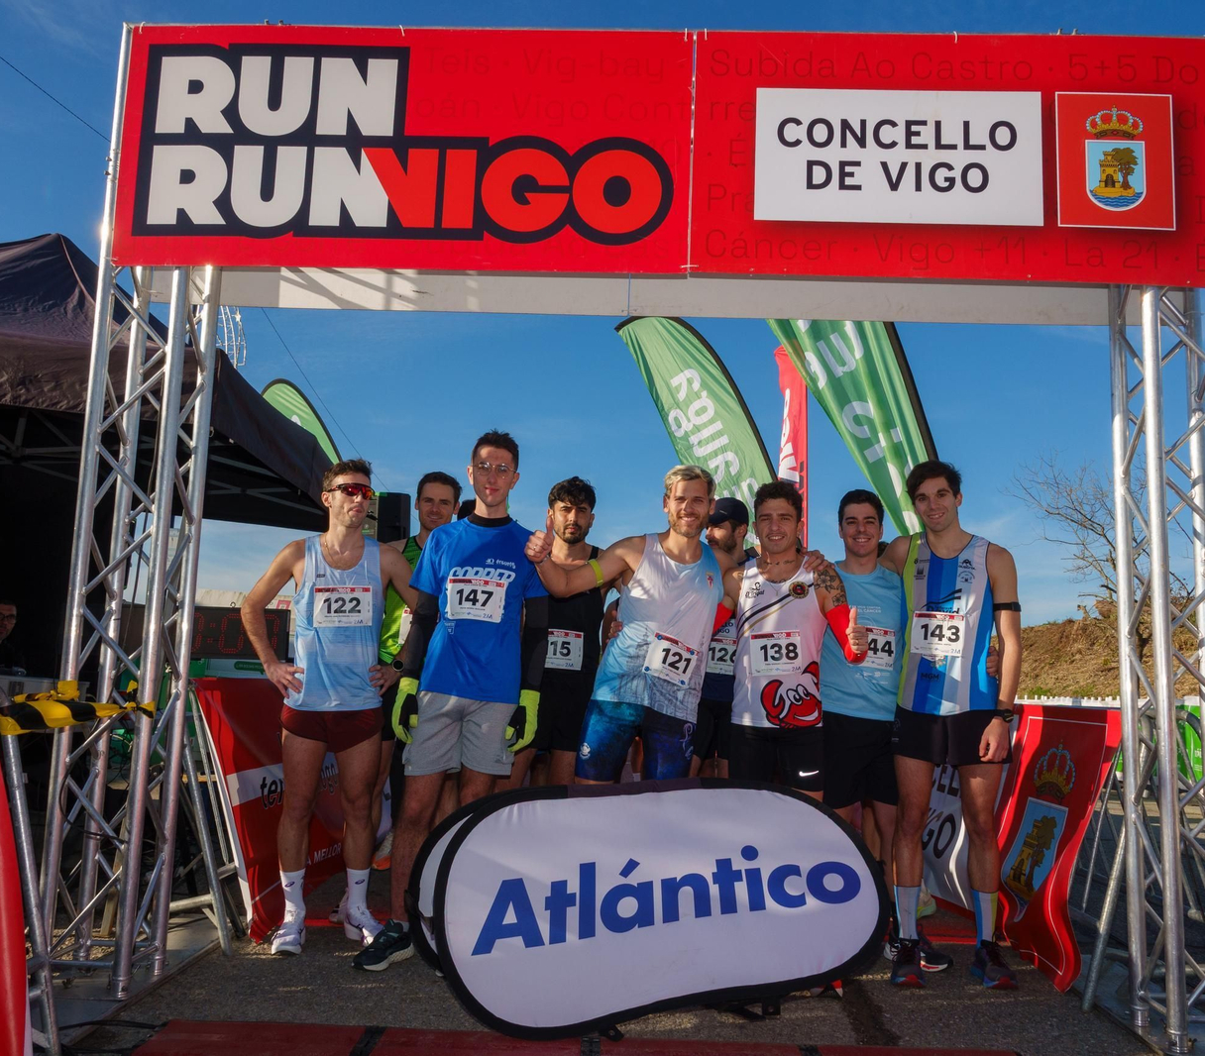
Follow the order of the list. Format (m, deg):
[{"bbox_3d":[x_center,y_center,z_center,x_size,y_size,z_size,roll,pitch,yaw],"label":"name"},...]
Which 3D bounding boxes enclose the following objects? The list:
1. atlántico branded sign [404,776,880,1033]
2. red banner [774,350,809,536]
[{"bbox_3d":[0.179,1.146,3.468,1.550,0.670,0.580,5,-8,-24],"label":"atlántico branded sign"},{"bbox_3d":[1.561,-0.026,8.675,0.420,3.000,0.200,1,-7,5],"label":"red banner"}]

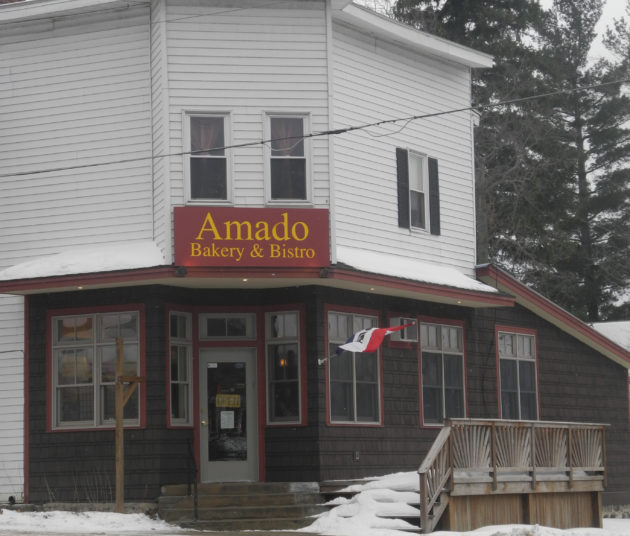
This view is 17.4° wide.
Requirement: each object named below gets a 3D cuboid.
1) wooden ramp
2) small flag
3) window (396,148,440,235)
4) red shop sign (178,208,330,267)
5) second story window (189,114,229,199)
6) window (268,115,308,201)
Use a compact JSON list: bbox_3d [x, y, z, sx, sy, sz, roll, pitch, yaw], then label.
[{"bbox_3d":[2.521,3.500,34.927,2.200,1.739,7.551,-5,-7,30],"label":"wooden ramp"},{"bbox_3d":[0.943,1.117,32.691,1.300,0.500,0.350,-5,-7,30],"label":"small flag"},{"bbox_3d":[1.838,-1.359,36.638,0.120,1.435,1.611,-5,-7,30],"label":"window"},{"bbox_3d":[-0.942,-0.477,31.385,2.420,0.900,0.100,0,-6,-11],"label":"red shop sign"},{"bbox_3d":[-1.622,-1.686,31.462,0.605,1.322,0.120,0,-6,-11],"label":"second story window"},{"bbox_3d":[-0.407,-1.699,31.709,0.618,1.342,0.120,0,-6,-11],"label":"window"}]

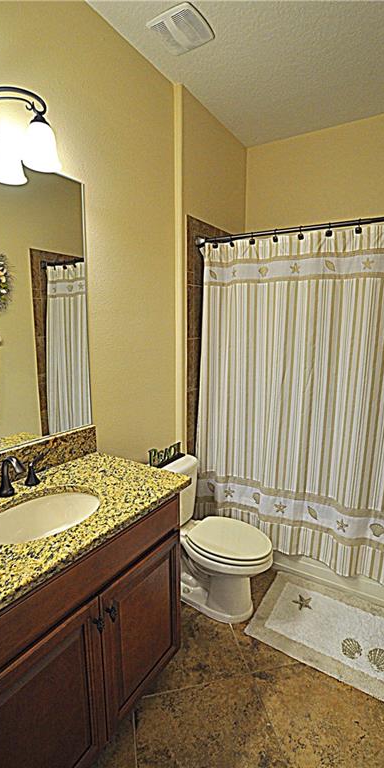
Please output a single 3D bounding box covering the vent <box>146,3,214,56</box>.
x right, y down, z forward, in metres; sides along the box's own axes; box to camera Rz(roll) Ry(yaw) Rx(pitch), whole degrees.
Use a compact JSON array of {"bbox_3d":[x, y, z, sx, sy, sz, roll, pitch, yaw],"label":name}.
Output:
[{"bbox_3d":[-0.049,-1.598,1.564,0.240,0.035,0.231,6,10,33],"label":"vent"}]

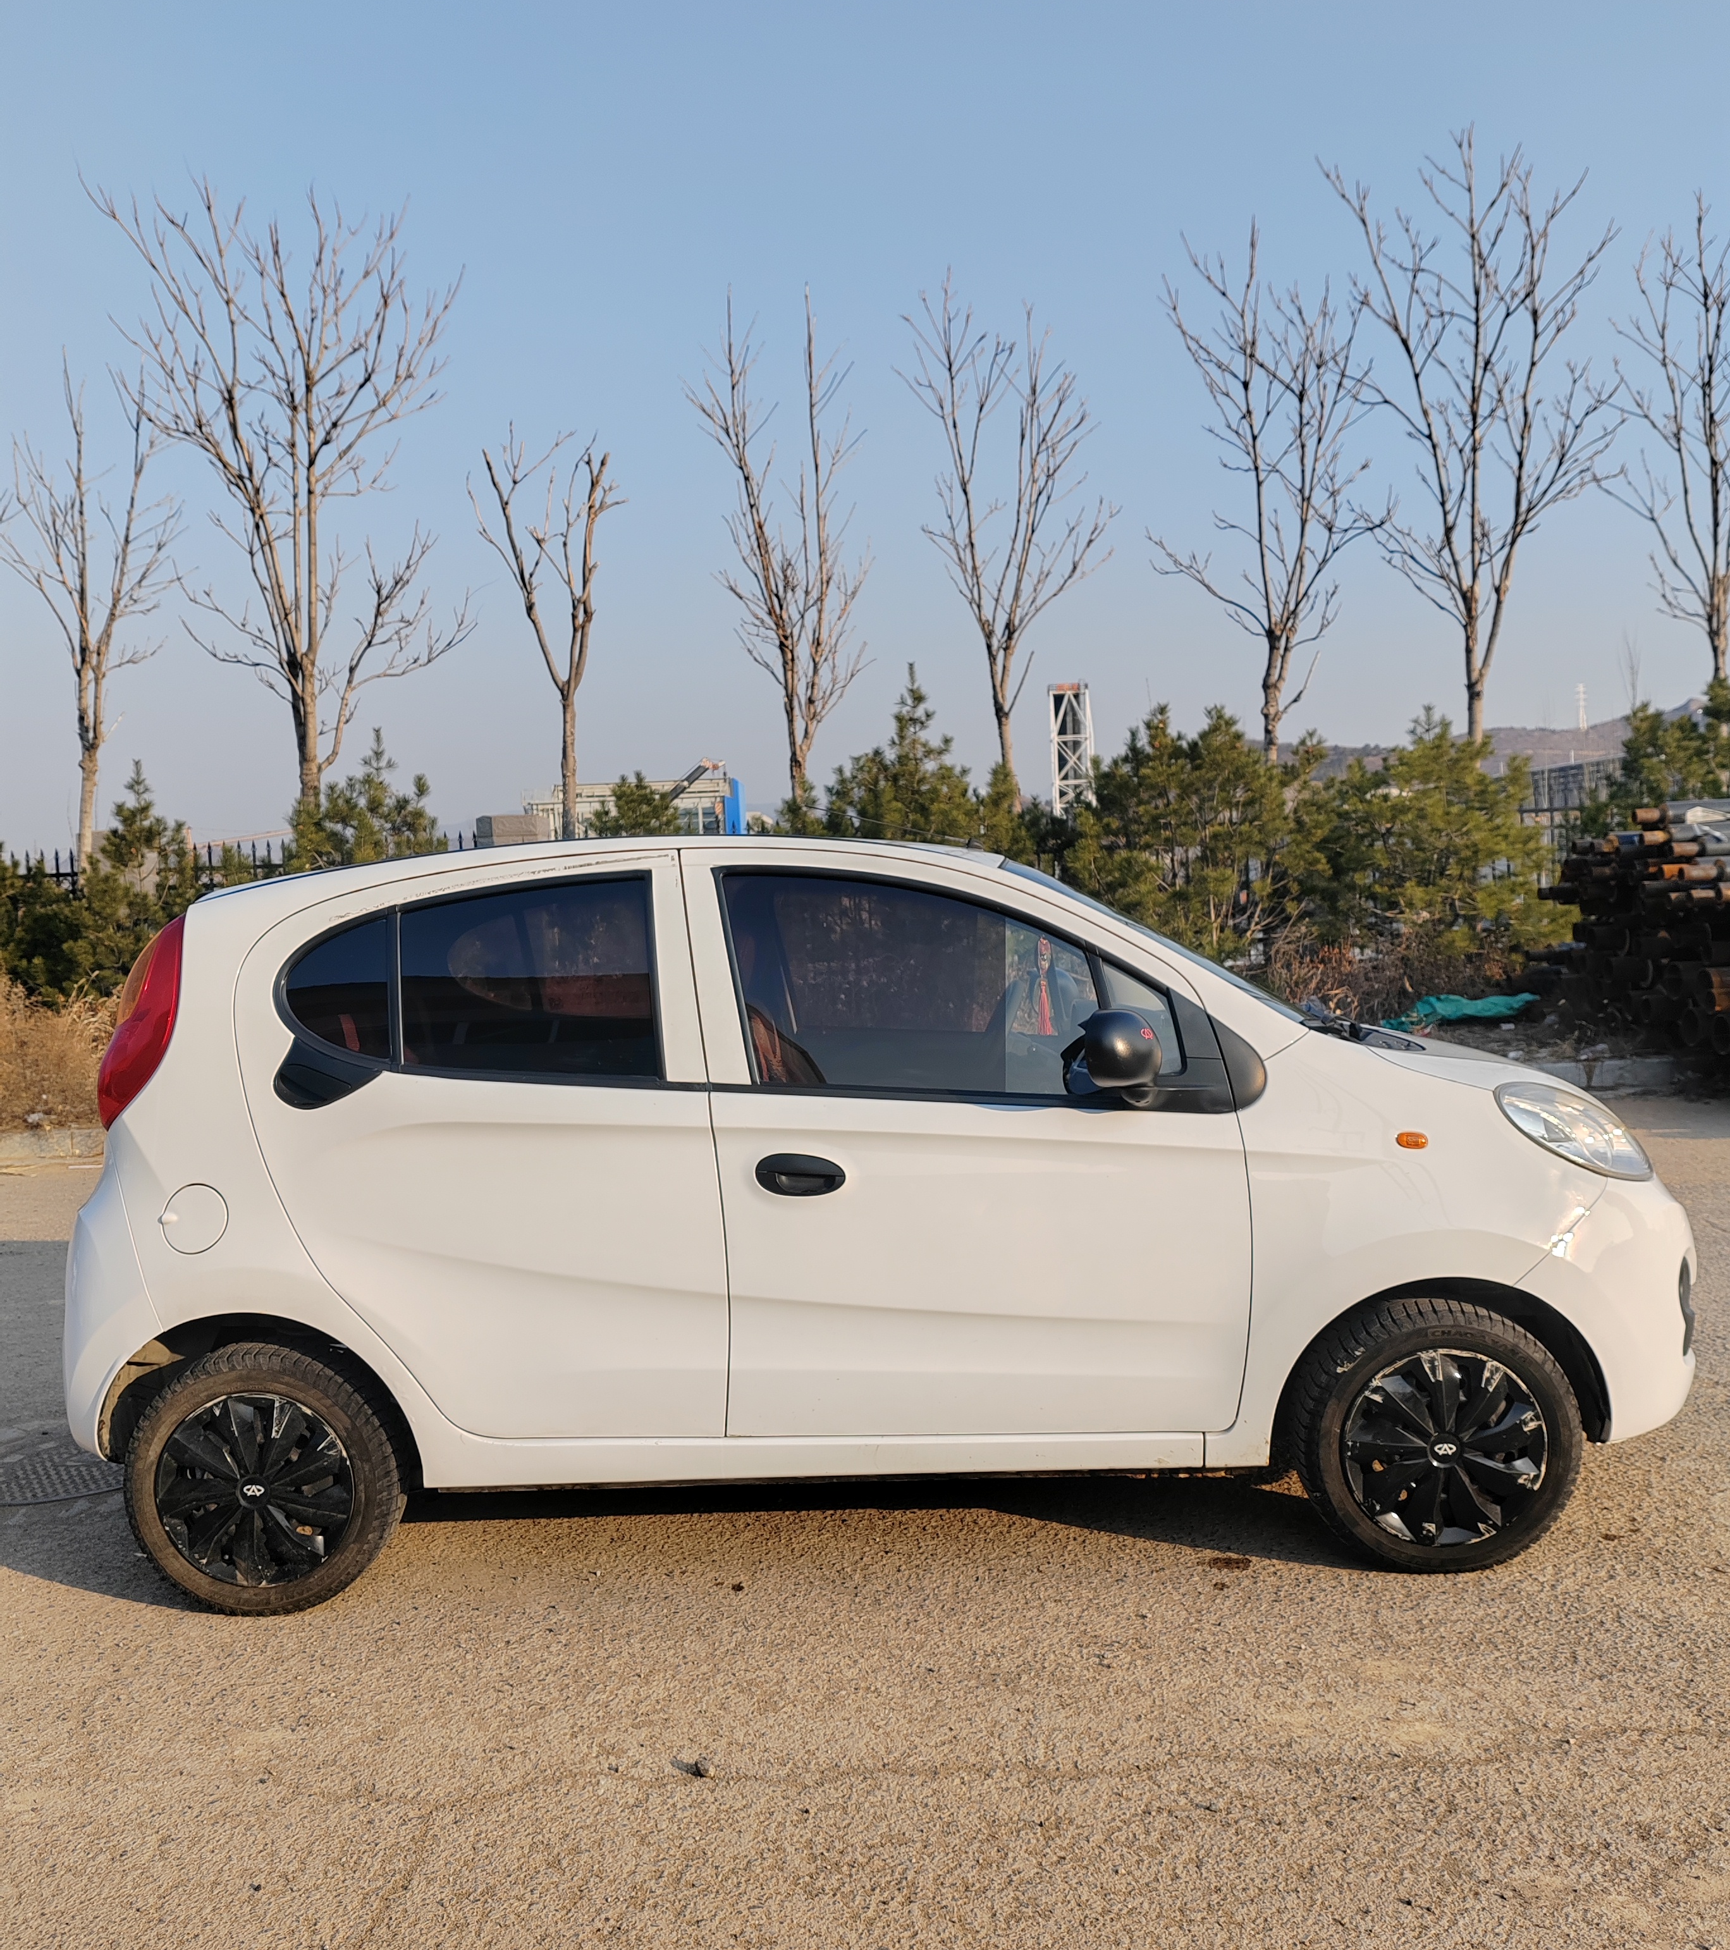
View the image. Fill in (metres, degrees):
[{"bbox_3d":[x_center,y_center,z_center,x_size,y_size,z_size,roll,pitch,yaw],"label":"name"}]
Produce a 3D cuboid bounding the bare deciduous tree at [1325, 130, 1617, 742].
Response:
[{"bbox_3d":[4.654,-2.998,13.727,2.255,6.737,2.143,-2,3,0],"label":"bare deciduous tree"}]

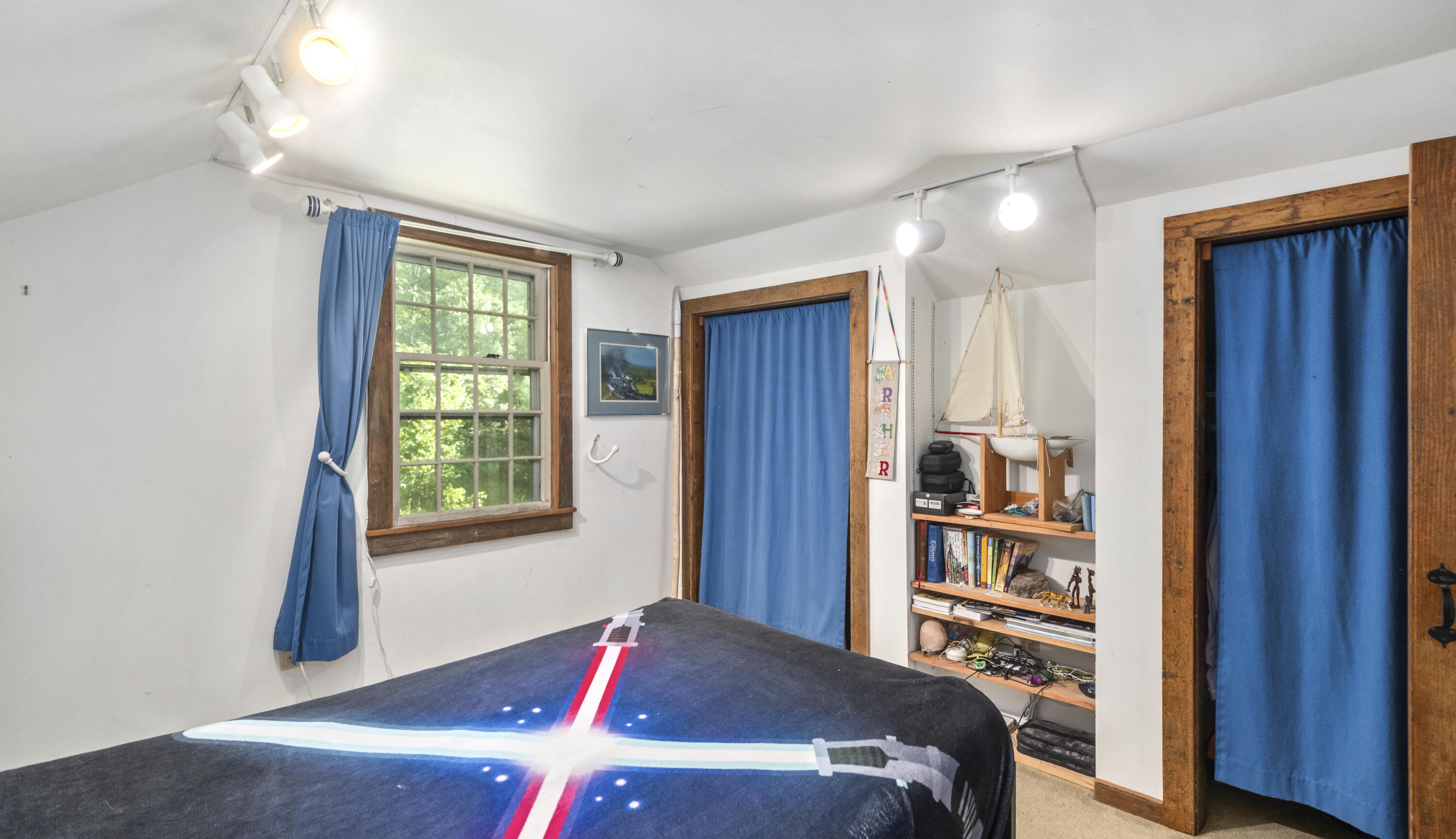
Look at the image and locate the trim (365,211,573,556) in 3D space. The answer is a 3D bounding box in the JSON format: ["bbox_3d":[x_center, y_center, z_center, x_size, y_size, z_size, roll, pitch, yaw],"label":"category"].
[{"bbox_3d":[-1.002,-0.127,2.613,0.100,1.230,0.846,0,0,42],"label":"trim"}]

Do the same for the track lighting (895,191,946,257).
[{"bbox_3d":[0.688,-0.685,2.283,0.155,0.234,0.117,0,0,-23],"label":"track lighting"}]

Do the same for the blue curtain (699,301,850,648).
[{"bbox_3d":[0.200,0.273,3.094,0.887,1.590,0.080,0,0,42],"label":"blue curtain"}]

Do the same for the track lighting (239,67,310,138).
[{"bbox_3d":[-1.028,-0.721,1.455,0.090,0.135,0.090,-35,14,-21],"label":"track lighting"}]

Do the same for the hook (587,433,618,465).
[{"bbox_3d":[-0.609,0.138,3.134,0.110,0.145,0.090,0,0,43],"label":"hook"}]

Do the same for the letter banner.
[{"bbox_3d":[0.620,0.006,2.593,0.122,0.465,0.012,4,3,42],"label":"letter banner"}]

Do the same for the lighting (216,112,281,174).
[{"bbox_3d":[-1.157,-0.670,1.555,0.085,0.088,0.130,0,-44,35],"label":"lighting"}]

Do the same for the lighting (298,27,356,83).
[{"bbox_3d":[-0.764,-0.677,1.218,0.090,0.090,0.135,0,21,-41],"label":"lighting"}]

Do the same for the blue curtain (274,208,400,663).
[{"bbox_3d":[-1.370,0.043,2.291,0.130,1.570,0.394,0,0,43],"label":"blue curtain"}]

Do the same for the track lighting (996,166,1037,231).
[{"bbox_3d":[0.912,-0.694,2.078,0.117,0.232,0.155,0,0,10],"label":"track lighting"}]

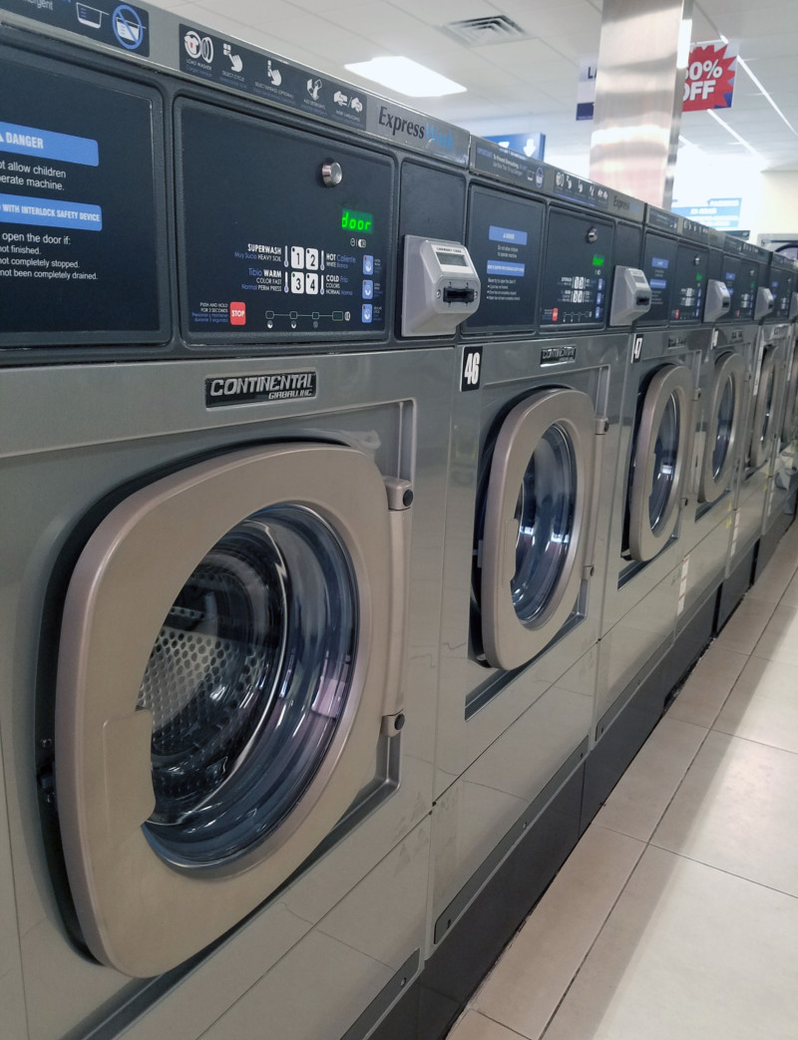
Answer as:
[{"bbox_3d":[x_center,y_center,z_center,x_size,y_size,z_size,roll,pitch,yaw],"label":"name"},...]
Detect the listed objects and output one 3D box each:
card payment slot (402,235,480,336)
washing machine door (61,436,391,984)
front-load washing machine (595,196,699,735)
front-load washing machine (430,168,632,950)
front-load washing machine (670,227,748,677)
[{"bbox_3d":[0.051,-0.253,0.870,0.042,0.103,0.115,11,18,31],"label":"card payment slot"},{"bbox_3d":[-0.146,0.154,0.743,0.070,0.440,0.430,10,17,26],"label":"washing machine door"},{"bbox_3d":[0.321,-0.168,2.063,0.760,1.117,0.691,11,18,31],"label":"front-load washing machine"},{"bbox_3d":[-0.055,-0.021,1.496,0.760,1.117,0.677,11,18,31],"label":"front-load washing machine"},{"bbox_3d":[0.704,-0.317,2.638,0.760,1.117,0.698,11,18,31],"label":"front-load washing machine"}]

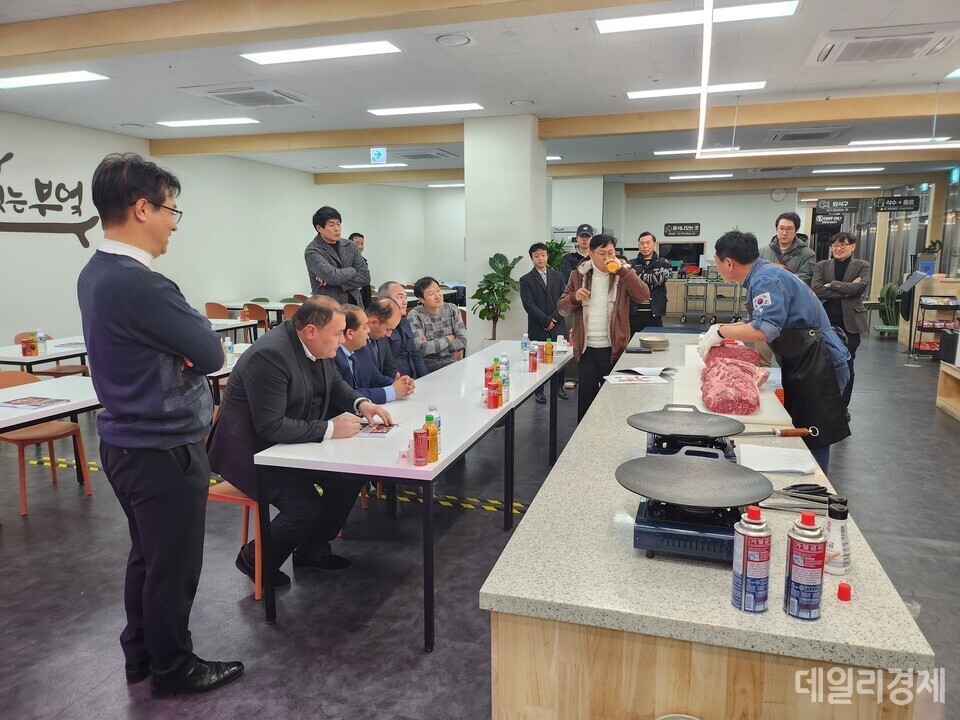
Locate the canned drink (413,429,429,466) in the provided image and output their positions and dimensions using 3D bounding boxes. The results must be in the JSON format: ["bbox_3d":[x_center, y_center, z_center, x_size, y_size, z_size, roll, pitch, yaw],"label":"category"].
[{"bbox_3d":[-0.234,0.349,2.647,0.054,0.134,0.054,2,9,17],"label":"canned drink"}]

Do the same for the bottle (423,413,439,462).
[{"bbox_3d":[-0.195,0.309,2.618,0.061,0.183,0.061,0,9,0],"label":"bottle"}]

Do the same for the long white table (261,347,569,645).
[{"bbox_3d":[0.002,0.489,4.457,0.780,0.737,3.777,2,9,17],"label":"long white table"}]

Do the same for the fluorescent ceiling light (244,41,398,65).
[{"bbox_3d":[-1.205,-2.320,5.030,1.210,0.060,0.260,2,9,17],"label":"fluorescent ceiling light"}]

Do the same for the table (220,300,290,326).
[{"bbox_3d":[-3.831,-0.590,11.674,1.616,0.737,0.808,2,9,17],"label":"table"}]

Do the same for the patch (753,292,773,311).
[{"bbox_3d":[1.210,-0.251,2.850,0.079,0.054,0.012,-17,-13,24],"label":"patch"}]

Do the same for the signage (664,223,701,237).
[{"bbox_3d":[5.347,-3.424,17.559,0.909,0.338,0.040,2,9,17],"label":"signage"}]

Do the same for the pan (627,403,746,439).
[{"bbox_3d":[0.615,0.192,1.996,0.337,0.045,0.415,2,9,17],"label":"pan"}]

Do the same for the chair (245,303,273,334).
[{"bbox_3d":[-3.489,-0.514,10.864,0.485,0.828,0.535,2,9,17],"label":"chair"}]

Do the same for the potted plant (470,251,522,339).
[{"bbox_3d":[0.182,-0.370,7.337,0.570,1.570,0.520,2,9,17],"label":"potted plant"}]

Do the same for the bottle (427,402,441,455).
[{"bbox_3d":[-0.194,0.289,2.784,0.061,0.210,0.061,0,9,0],"label":"bottle"}]

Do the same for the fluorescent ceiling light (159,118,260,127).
[{"bbox_3d":[-3.120,-2.716,7.649,1.200,0.060,0.260,2,9,17],"label":"fluorescent ceiling light"}]

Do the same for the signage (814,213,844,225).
[{"bbox_3d":[9.917,-4.001,18.887,0.747,0.283,0.040,2,9,17],"label":"signage"}]

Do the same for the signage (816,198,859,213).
[{"bbox_3d":[8.424,-3.633,15.683,0.890,0.300,0.050,2,9,17],"label":"signage"}]

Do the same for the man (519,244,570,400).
[{"bbox_3d":[0.696,-0.391,7.078,0.525,1.672,0.343,-2,9,-7],"label":"man"}]

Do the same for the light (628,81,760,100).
[{"bbox_3d":[1.993,-2.515,6.211,1.210,0.060,0.260,2,9,17],"label":"light"}]

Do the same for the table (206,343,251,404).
[{"bbox_3d":[-2.074,0.336,5.568,0.788,0.737,1.313,2,9,17],"label":"table"}]

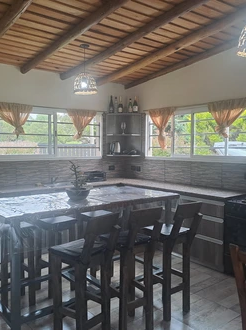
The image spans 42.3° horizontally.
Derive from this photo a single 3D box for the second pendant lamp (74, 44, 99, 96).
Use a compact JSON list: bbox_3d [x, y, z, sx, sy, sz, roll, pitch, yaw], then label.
[{"bbox_3d":[-0.483,-1.213,4.047,0.294,0.606,0.294,0,3,0],"label":"second pendant lamp"}]

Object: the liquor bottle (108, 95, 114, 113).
[{"bbox_3d":[-0.196,-1.067,5.600,0.085,0.315,0.085,-3,4,-40],"label":"liquor bottle"}]

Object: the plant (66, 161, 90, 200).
[{"bbox_3d":[-0.397,0.134,2.832,0.215,0.338,0.215,0,3,0],"label":"plant"}]

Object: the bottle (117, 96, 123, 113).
[{"bbox_3d":[-0.039,-1.069,5.681,0.080,0.311,0.080,-3,4,-40],"label":"bottle"}]

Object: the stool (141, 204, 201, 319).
[{"bbox_3d":[0.446,0.818,2.840,0.350,1.017,0.490,-3,4,-40],"label":"stool"}]

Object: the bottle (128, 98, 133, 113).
[{"bbox_3d":[0.138,-1.047,5.682,0.070,0.268,0.070,-3,4,-40],"label":"bottle"}]

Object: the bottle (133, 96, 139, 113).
[{"bbox_3d":[0.231,-1.066,5.640,0.088,0.310,0.088,-3,4,-40],"label":"bottle"}]

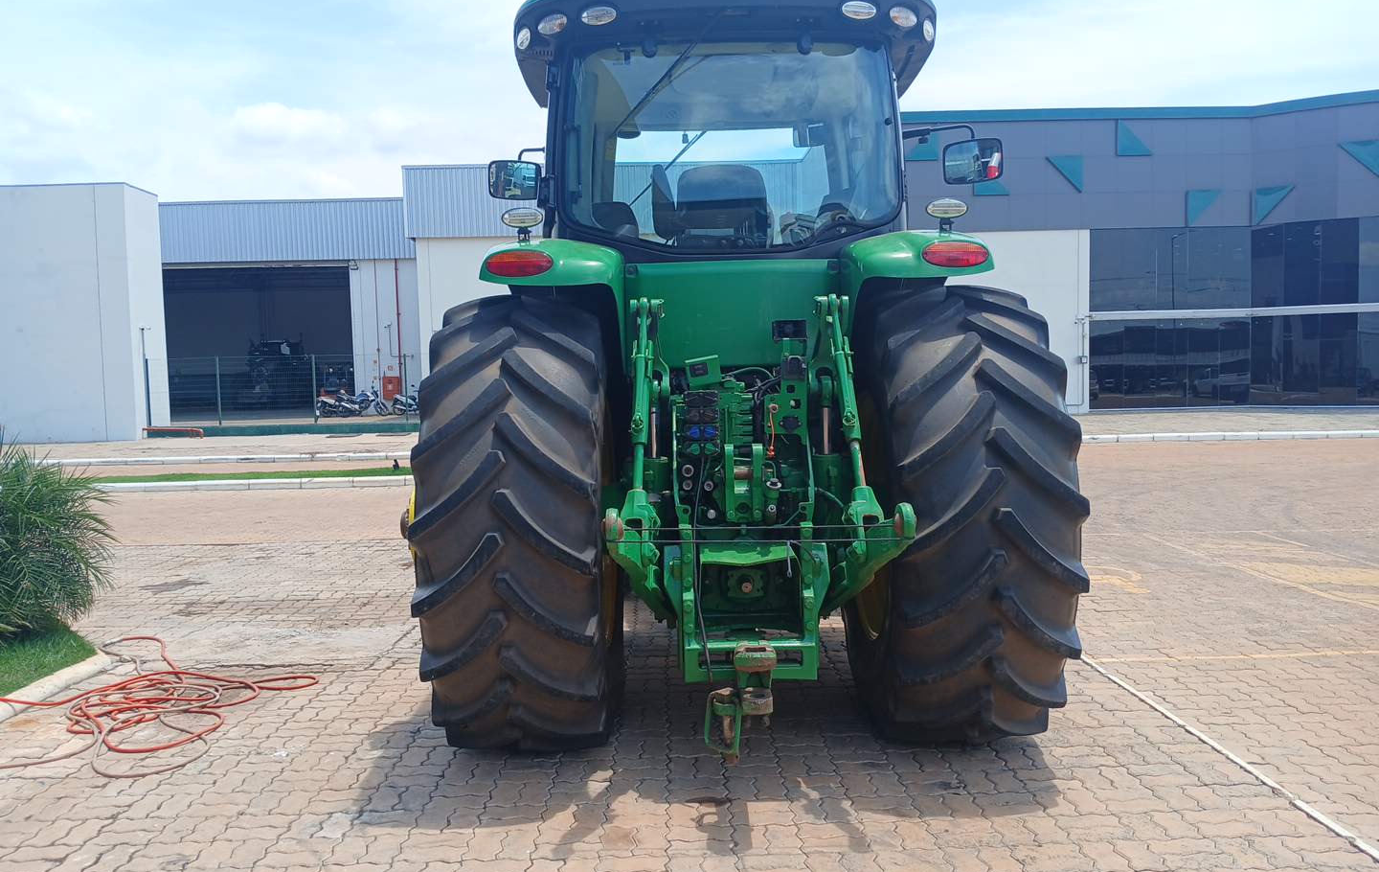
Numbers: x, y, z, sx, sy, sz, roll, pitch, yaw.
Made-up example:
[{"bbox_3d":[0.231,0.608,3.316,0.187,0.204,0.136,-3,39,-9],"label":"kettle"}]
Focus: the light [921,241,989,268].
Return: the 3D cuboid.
[{"bbox_3d":[1.118,-0.762,4.350,0.280,0.118,0.090,-2,3,-6],"label":"light"}]

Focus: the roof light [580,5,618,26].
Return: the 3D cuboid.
[{"bbox_3d":[-0.397,-1.834,4.520,0.162,0.092,0.080,-1,3,8],"label":"roof light"}]

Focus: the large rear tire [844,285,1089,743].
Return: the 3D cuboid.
[{"bbox_3d":[1.119,0.326,4.791,0.690,1.990,2.030,-1,3,0],"label":"large rear tire"}]

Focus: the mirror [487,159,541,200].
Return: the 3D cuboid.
[{"bbox_3d":[-0.930,-1.359,5.500,0.290,0.210,0.080,-2,4,-20],"label":"mirror"}]

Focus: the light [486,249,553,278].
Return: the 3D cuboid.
[{"bbox_3d":[-0.713,-0.722,4.340,0.280,0.118,0.090,-1,3,6],"label":"light"}]

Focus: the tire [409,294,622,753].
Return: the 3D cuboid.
[{"bbox_3d":[-0.689,0.365,4.783,0.690,1.990,2.030,-1,3,0],"label":"tire"}]

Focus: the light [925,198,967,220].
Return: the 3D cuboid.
[{"bbox_3d":[1.097,-0.970,4.420,0.180,0.095,0.110,-1,3,0],"label":"light"}]

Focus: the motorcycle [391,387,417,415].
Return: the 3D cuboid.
[{"bbox_3d":[-10.333,-1.335,39.500,1.900,1.100,0.700,-3,4,-28],"label":"motorcycle"}]

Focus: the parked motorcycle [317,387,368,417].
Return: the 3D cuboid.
[{"bbox_3d":[-13.042,-1.237,39.000,2.000,1.100,0.750,-3,4,-22],"label":"parked motorcycle"}]

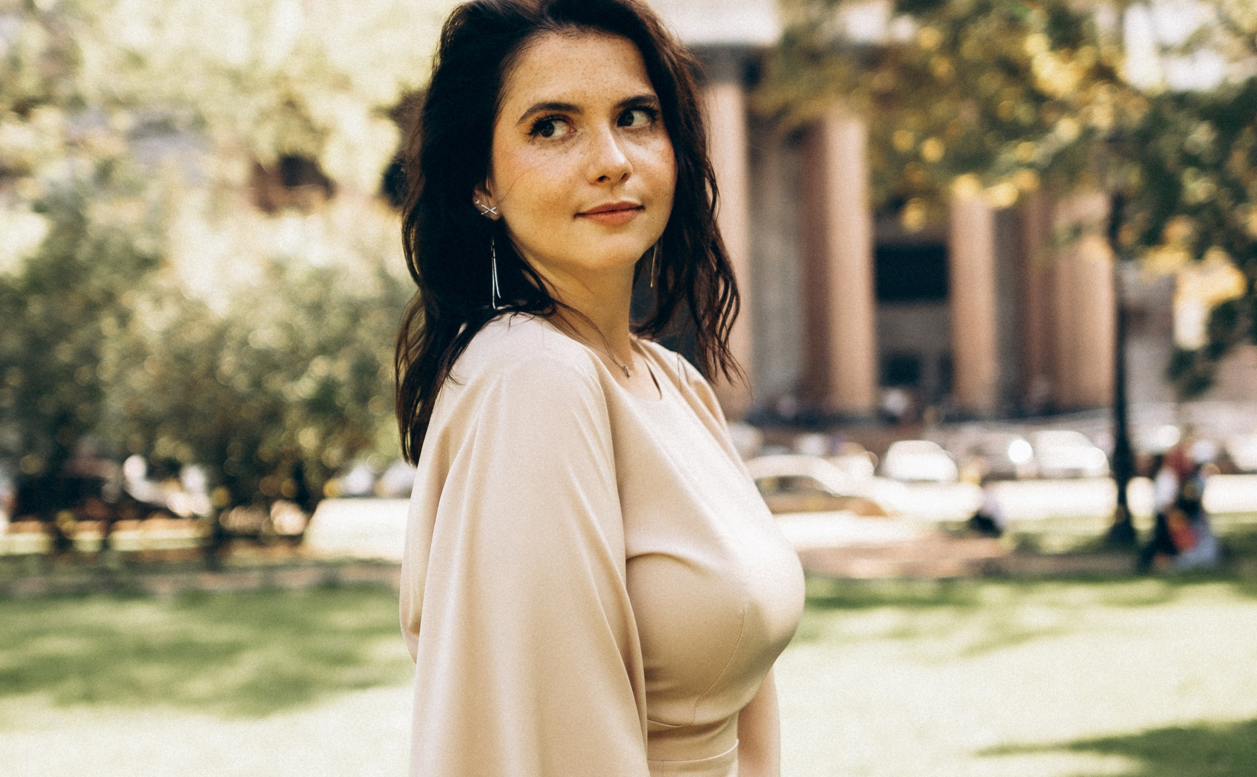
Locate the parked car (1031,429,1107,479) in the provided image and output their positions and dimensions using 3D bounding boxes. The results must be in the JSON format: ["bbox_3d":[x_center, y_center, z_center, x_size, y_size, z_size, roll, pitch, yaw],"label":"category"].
[{"bbox_3d":[15.308,2.354,65.500,1.820,1.600,4.450,-1,-2,-2],"label":"parked car"}]

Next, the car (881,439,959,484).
[{"bbox_3d":[9.852,2.530,63.500,1.800,1.500,4.400,-1,-2,-2],"label":"car"}]

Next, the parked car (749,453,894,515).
[{"bbox_3d":[3.886,2.338,44.000,4.500,1.460,1.780,-1,-2,0],"label":"parked car"}]

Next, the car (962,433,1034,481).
[{"bbox_3d":[12.679,2.394,64.500,1.830,1.620,4.500,-1,-2,-2],"label":"car"}]

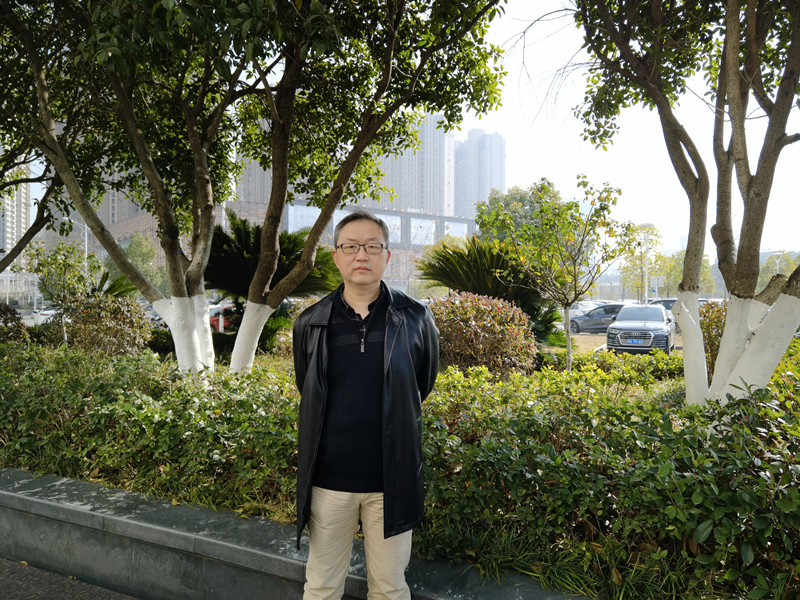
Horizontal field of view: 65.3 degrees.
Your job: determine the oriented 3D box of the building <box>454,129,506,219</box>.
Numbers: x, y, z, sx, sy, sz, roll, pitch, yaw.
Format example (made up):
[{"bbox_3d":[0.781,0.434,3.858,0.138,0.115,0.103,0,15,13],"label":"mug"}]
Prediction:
[{"bbox_3d":[49.000,-52.400,380.000,26.000,104.000,20.000,0,0,-36],"label":"building"}]

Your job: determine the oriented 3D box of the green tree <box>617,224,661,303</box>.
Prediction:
[{"bbox_3d":[14.500,-1.430,38.000,2.700,6.300,2.700,0,0,20],"label":"green tree"}]

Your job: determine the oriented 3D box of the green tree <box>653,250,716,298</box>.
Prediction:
[{"bbox_3d":[21.900,-1.040,48.000,4.600,5.500,4.400,0,0,23],"label":"green tree"}]

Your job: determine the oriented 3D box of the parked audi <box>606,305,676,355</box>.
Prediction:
[{"bbox_3d":[8.720,1.010,22.340,1.920,1.660,4.750,0,0,27],"label":"parked audi"}]

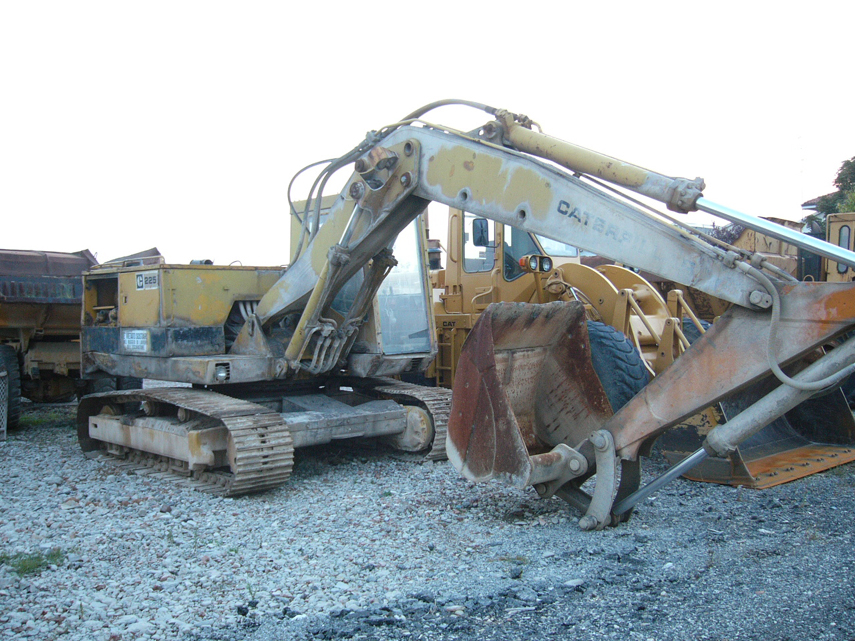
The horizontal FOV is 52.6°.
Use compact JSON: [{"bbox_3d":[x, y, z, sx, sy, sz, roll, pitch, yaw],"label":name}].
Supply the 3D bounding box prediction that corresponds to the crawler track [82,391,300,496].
[{"bbox_3d":[-2.790,1.238,9.460,0.630,0.850,3.680,-1,1,-44],"label":"crawler track"}]

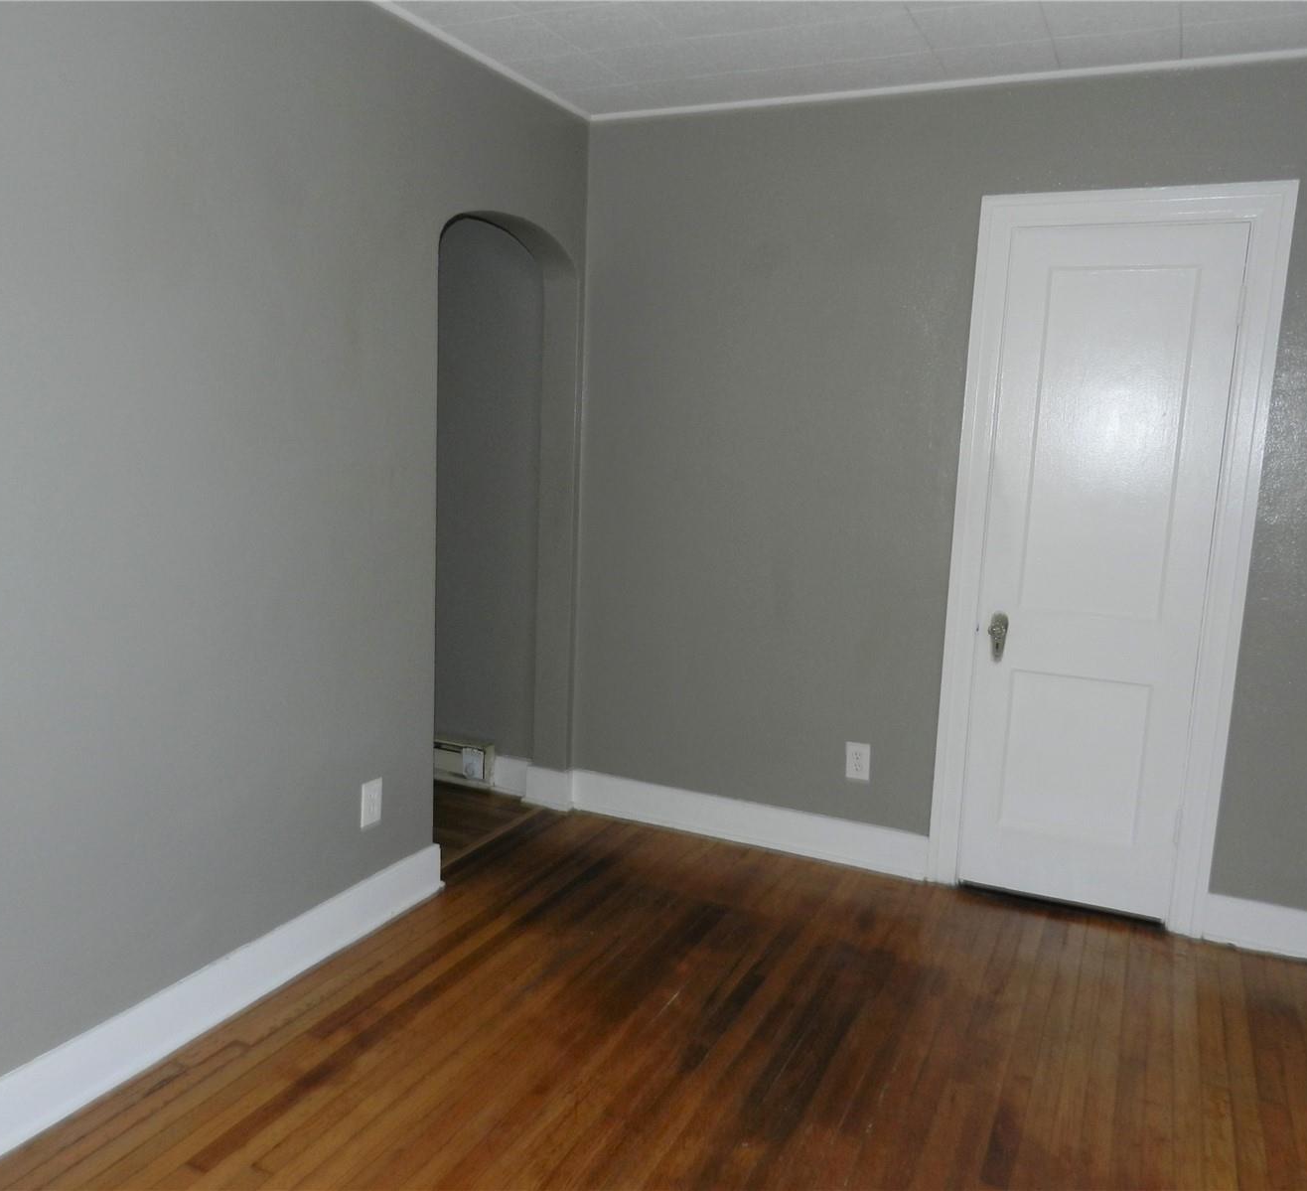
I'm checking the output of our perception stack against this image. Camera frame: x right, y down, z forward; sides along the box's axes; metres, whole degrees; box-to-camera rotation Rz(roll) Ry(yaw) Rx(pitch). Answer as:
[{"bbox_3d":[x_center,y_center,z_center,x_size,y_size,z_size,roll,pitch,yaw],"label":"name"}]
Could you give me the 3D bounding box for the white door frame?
[{"bbox_3d":[1.299,-0.081,3.114,0.801,2.123,0.060,6,10,25],"label":"white door frame"}]

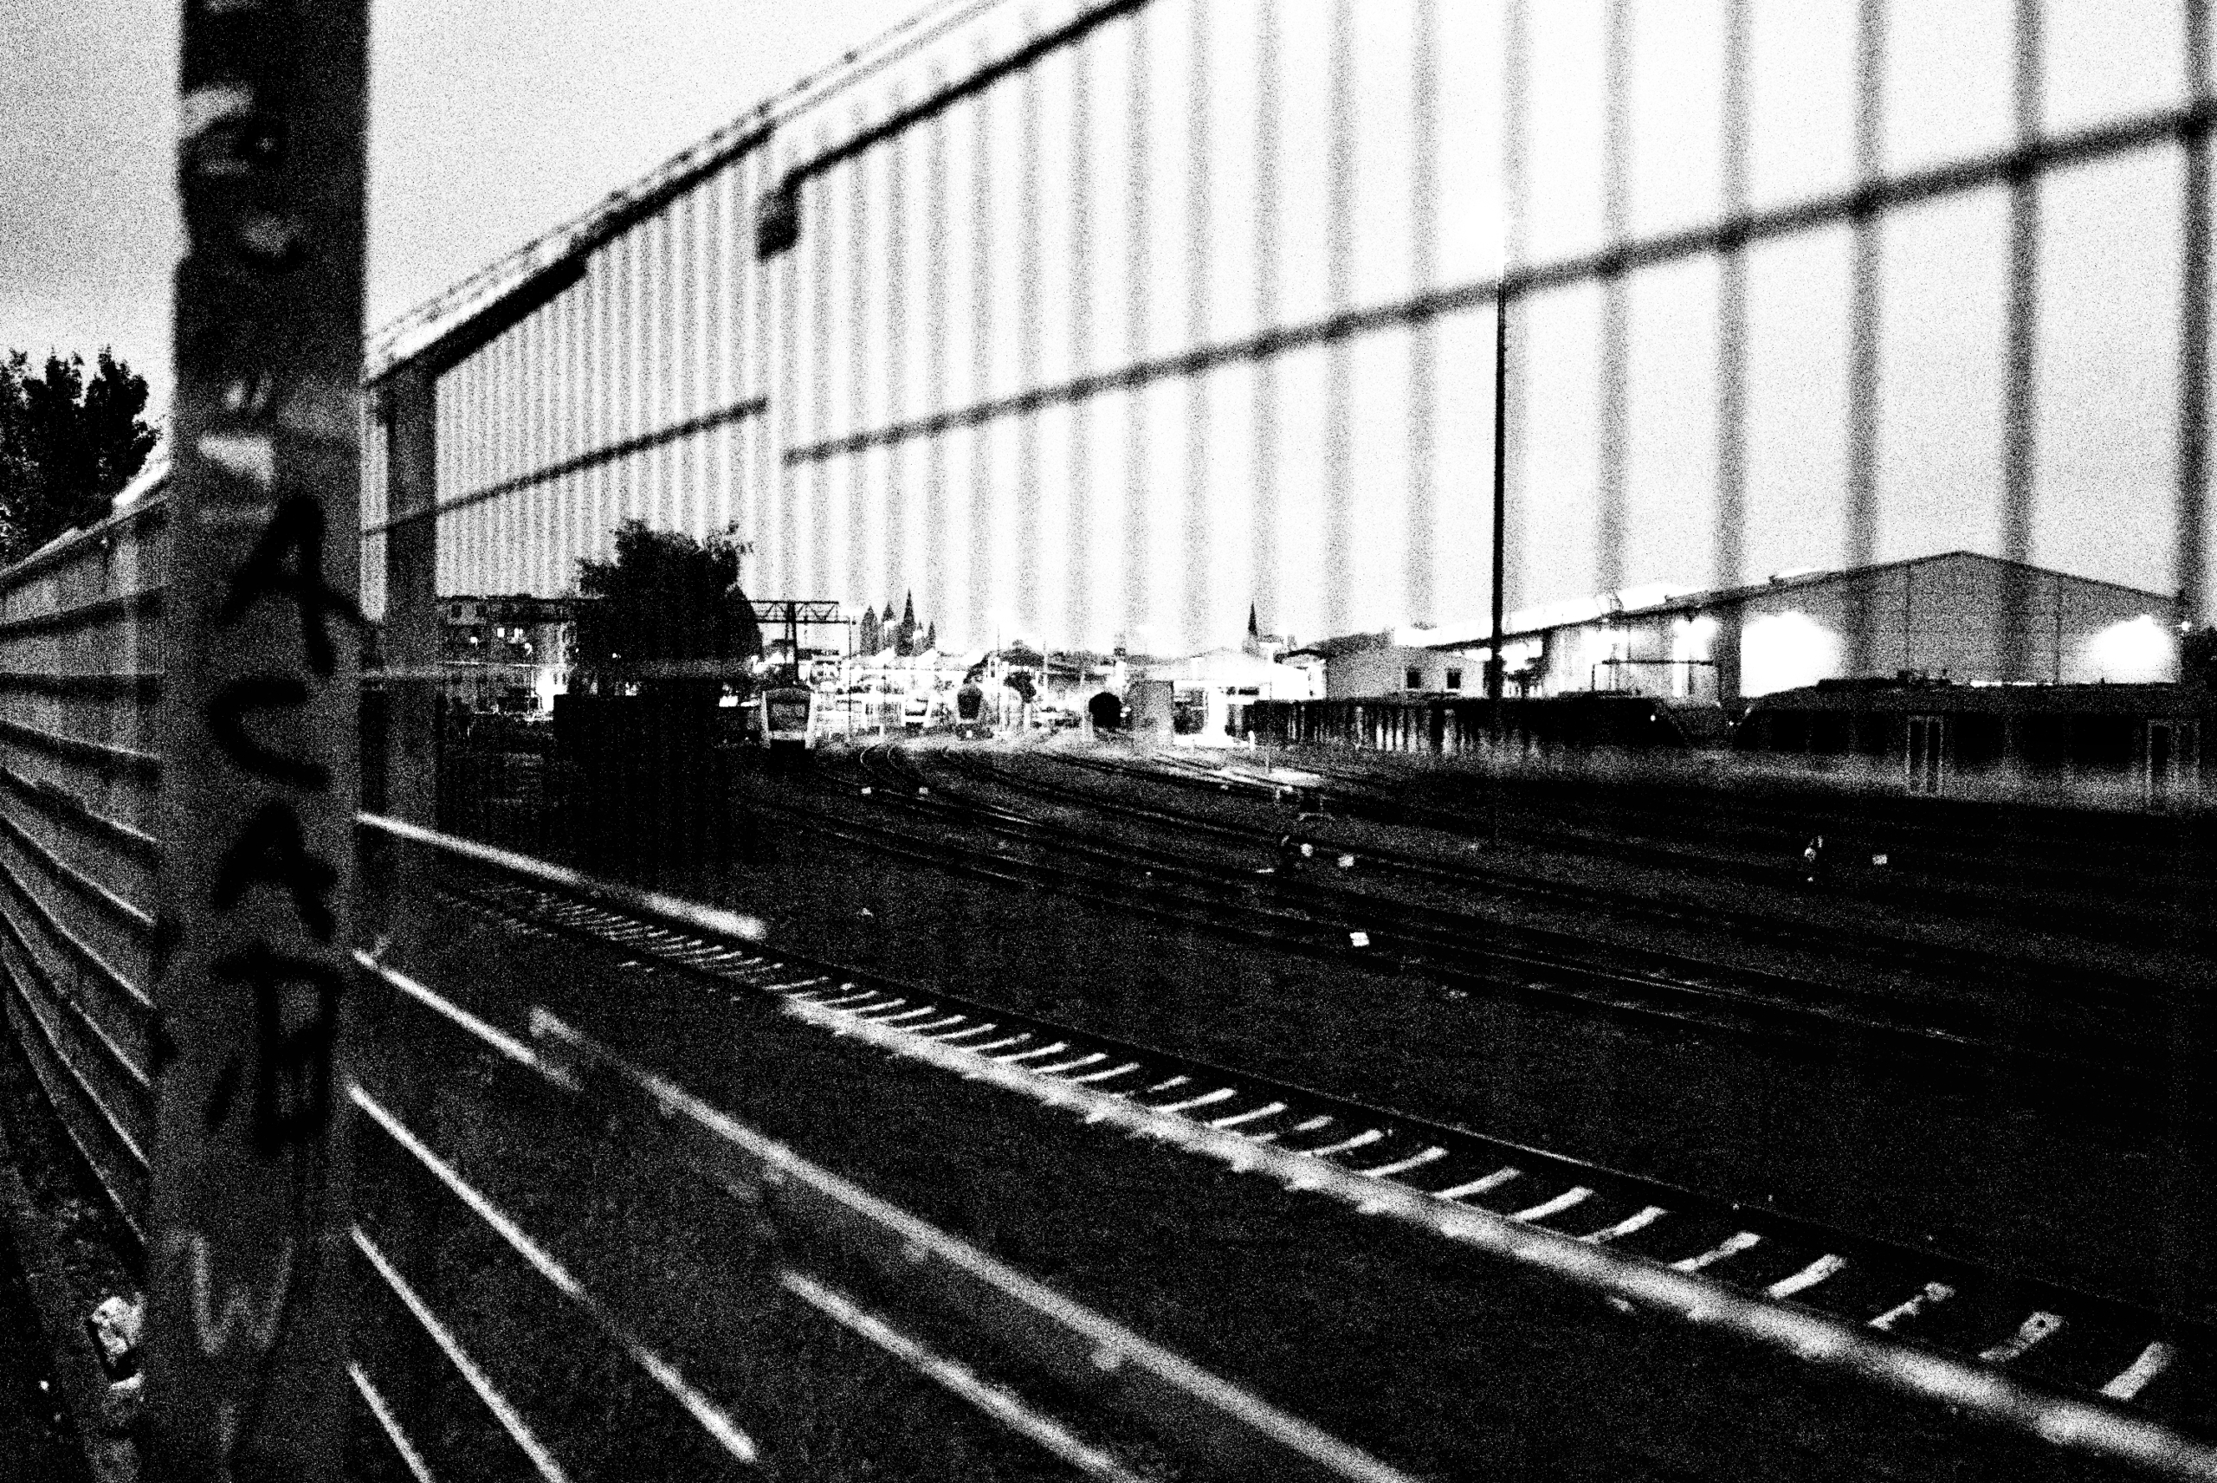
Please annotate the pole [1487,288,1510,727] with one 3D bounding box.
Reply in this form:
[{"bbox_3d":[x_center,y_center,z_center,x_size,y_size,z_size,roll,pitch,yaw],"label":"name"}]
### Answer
[{"bbox_3d":[9.203,-4.160,40.289,0.360,13.400,0.360,1,1,0],"label":"pole"}]

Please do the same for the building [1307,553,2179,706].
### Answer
[{"bbox_3d":[41.550,-4.290,114.922,23.000,11.000,70.000,1,1,3],"label":"building"}]

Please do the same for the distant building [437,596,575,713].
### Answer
[{"bbox_3d":[-74.888,-10.580,214.834,19.000,16.500,14.000,0,1,-14],"label":"distant building"}]

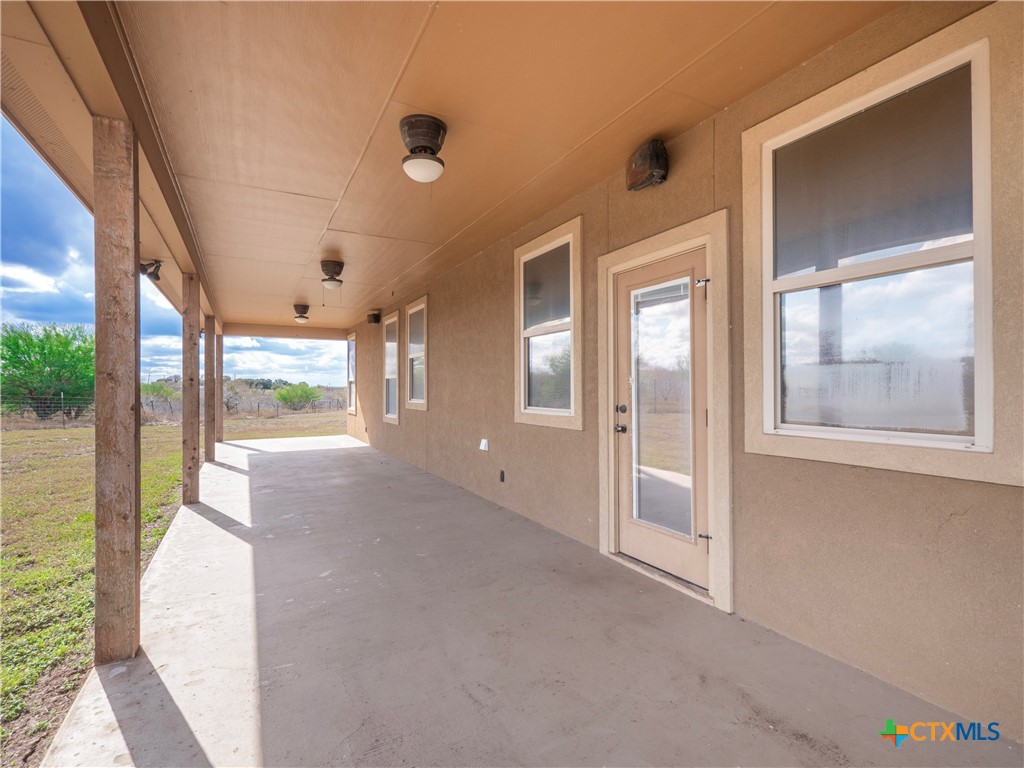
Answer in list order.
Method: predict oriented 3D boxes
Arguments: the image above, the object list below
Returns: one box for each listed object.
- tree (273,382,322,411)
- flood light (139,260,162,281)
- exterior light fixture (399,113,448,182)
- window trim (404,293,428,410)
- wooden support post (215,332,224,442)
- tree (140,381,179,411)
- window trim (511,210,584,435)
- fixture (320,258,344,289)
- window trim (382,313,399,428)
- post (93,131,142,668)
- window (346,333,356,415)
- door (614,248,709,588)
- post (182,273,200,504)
[{"bbox_3d":[-19.488,1.136,43.000,4.088,2.544,3.679,0,0,-24],"label":"tree"},{"bbox_3d":[-3.948,-1.244,5.138,0.220,0.210,0.300,0,0,-29],"label":"flood light"},{"bbox_3d":[-0.533,-1.396,2.871,0.280,0.315,0.280,0,0,0],"label":"exterior light fixture"},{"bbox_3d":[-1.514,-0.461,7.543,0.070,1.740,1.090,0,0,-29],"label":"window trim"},{"bbox_3d":[-6.984,0.118,11.333,0.145,2.530,0.145,0,0,-29],"label":"wooden support post"},{"bbox_3d":[-24.787,0.872,33.000,2.900,2.300,2.800,0,0,-37],"label":"tree"},{"bbox_3d":[0.327,-0.474,4.206,0.080,1.689,1.066,0,0,-30],"label":"window trim"},{"bbox_3d":[-2.159,-1.307,5.709,0.248,0.335,0.248,0,0,-30],"label":"fixture"},{"bbox_3d":[-2.157,-0.266,8.588,0.080,1.973,1.041,0,0,-30],"label":"window trim"},{"bbox_3d":[-1.884,0.024,2.269,0.149,2.527,0.149,0,0,-30],"label":"post"},{"bbox_3d":[-3.883,-0.224,11.633,0.080,1.981,1.025,0,0,-30],"label":"window"},{"bbox_3d":[0.992,0.209,3.148,0.060,2.040,0.810,0,0,-29],"label":"door"},{"bbox_3d":[-3.546,0.056,5.238,0.149,2.510,0.149,0,0,-30],"label":"post"}]

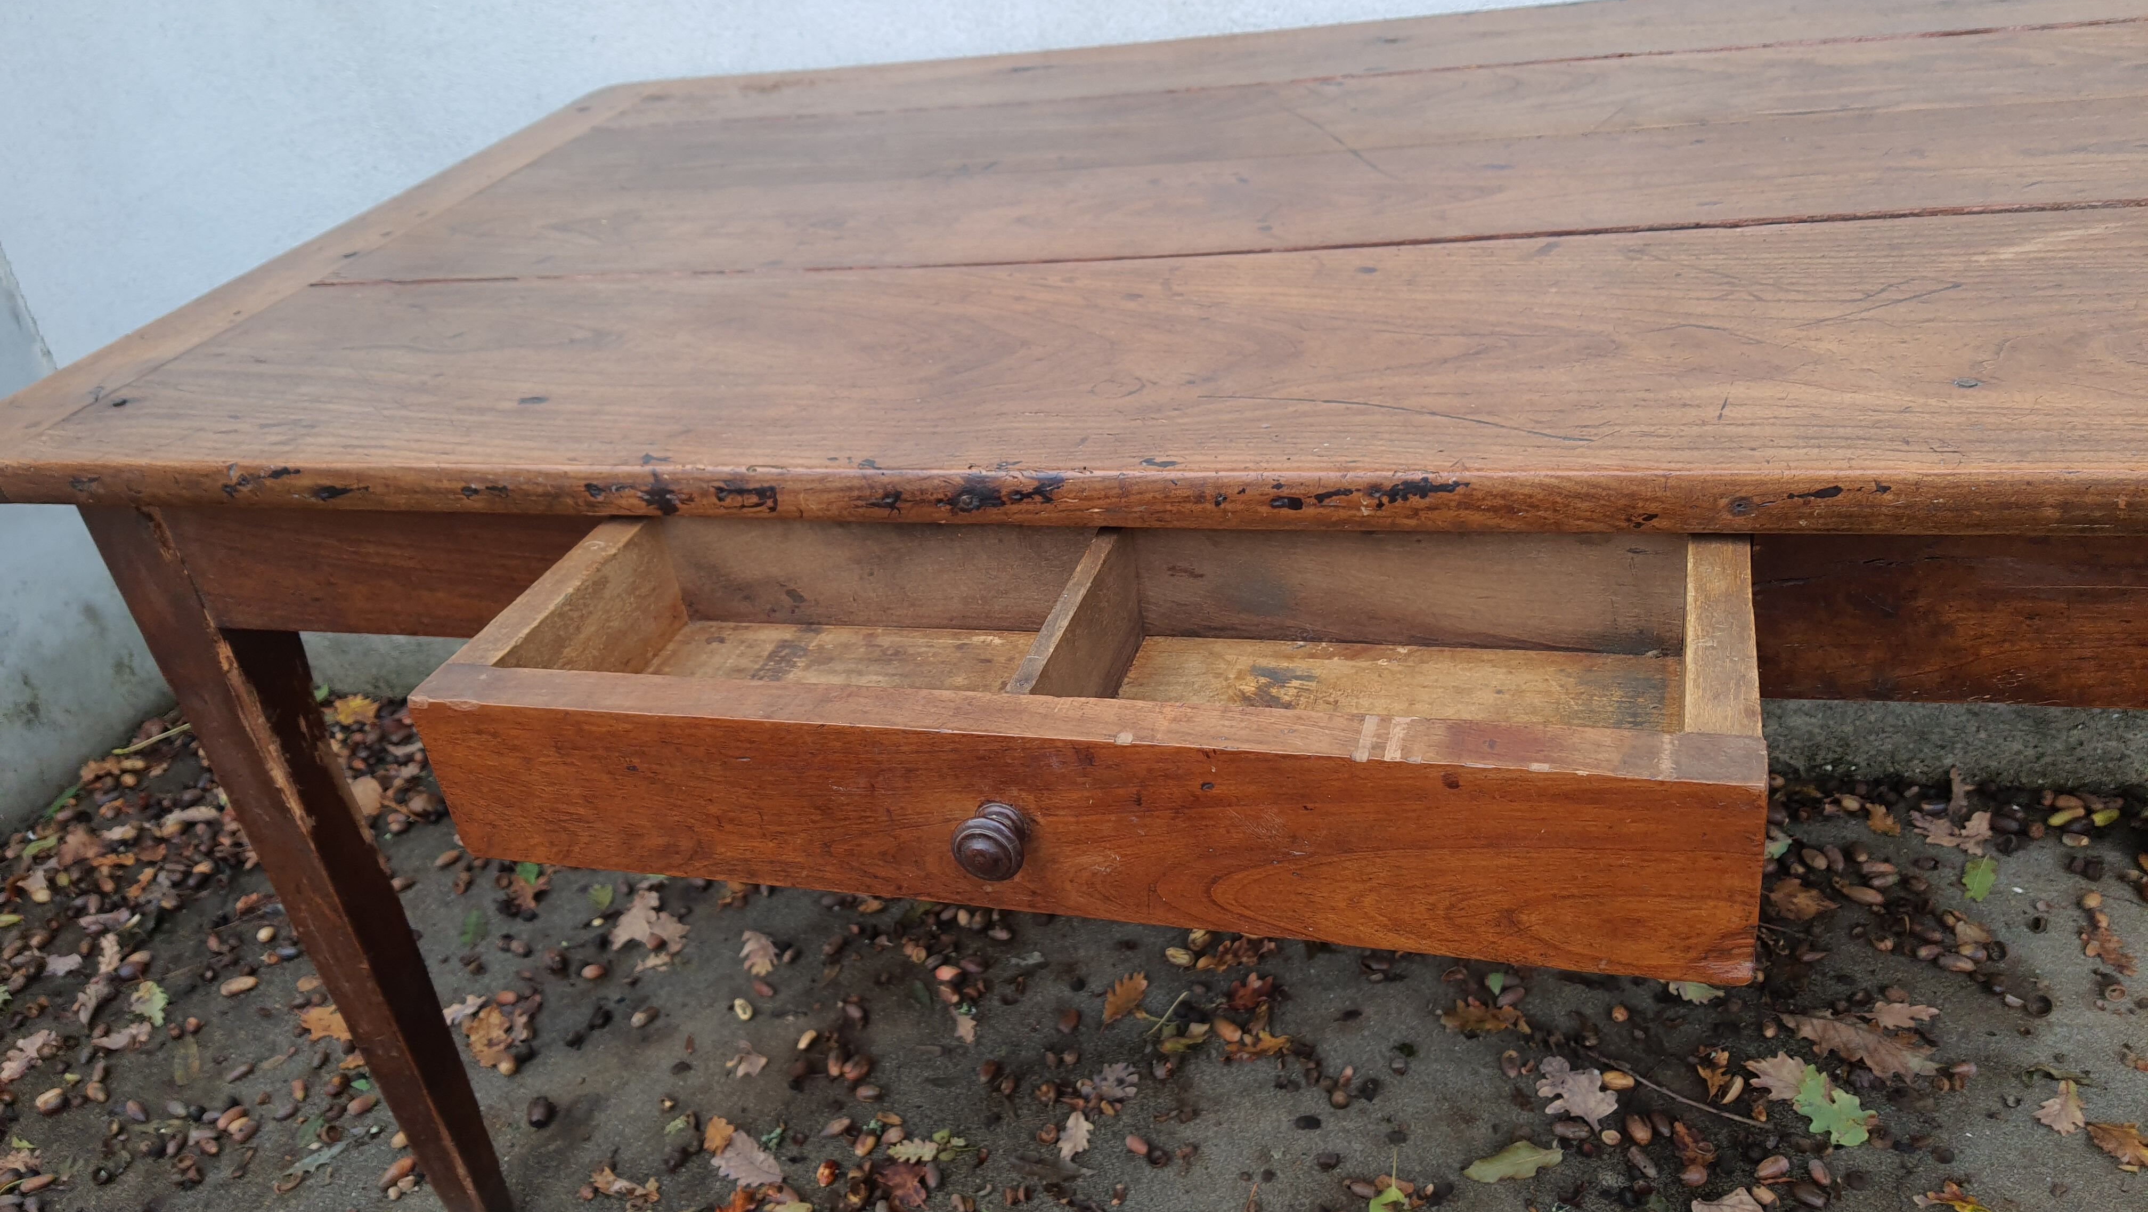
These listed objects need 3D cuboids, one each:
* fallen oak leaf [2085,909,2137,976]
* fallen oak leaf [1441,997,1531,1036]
[{"bbox_3d":[0.850,0.278,1.327,0.034,0.015,0.071,2,33,20],"label":"fallen oak leaf"},{"bbox_3d":[0.345,0.346,1.357,0.072,0.018,0.043,-1,32,15],"label":"fallen oak leaf"}]

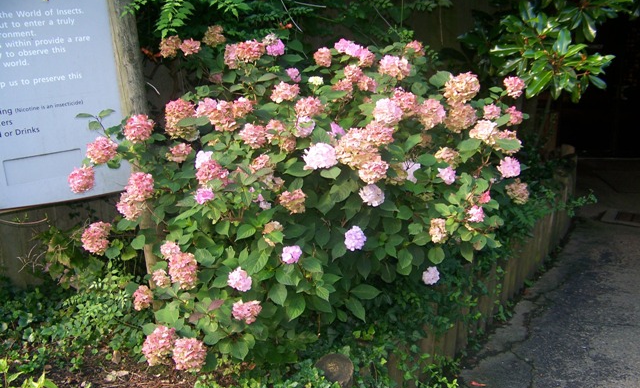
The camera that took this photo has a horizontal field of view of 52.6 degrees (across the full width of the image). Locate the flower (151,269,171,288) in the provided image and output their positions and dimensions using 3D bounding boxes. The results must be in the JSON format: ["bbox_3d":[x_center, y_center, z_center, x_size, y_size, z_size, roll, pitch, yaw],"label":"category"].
[{"bbox_3d":[-0.612,0.327,2.500,0.068,0.071,0.062,-5,19,-14],"label":"flower"}]

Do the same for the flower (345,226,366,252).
[{"bbox_3d":[0.134,0.169,2.450,0.083,0.082,0.080,-1,15,3],"label":"flower"}]

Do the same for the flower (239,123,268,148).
[{"bbox_3d":[-0.278,-0.244,2.700,0.121,0.100,0.099,-2,19,-6],"label":"flower"}]

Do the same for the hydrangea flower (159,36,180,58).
[{"bbox_3d":[-0.744,-0.724,3.200,0.109,0.109,0.109,-6,21,-12],"label":"hydrangea flower"}]

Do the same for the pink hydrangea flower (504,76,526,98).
[{"bbox_3d":[0.906,-0.494,3.000,0.099,0.094,0.087,5,19,16],"label":"pink hydrangea flower"}]

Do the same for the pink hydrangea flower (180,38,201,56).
[{"bbox_3d":[-0.524,-0.593,2.620,0.080,0.068,0.080,-6,21,-10],"label":"pink hydrangea flower"}]

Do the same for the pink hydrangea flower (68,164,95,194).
[{"bbox_3d":[-0.903,-0.059,2.450,0.096,0.103,0.093,0,20,0],"label":"pink hydrangea flower"}]

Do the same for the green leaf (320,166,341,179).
[{"bbox_3d":[0.044,-0.086,2.600,0.084,0.050,0.060,-1,20,1],"label":"green leaf"}]

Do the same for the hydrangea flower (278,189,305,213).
[{"bbox_3d":[-0.099,0.023,2.330,0.098,0.080,0.089,-3,18,-2],"label":"hydrangea flower"}]

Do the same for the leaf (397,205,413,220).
[{"bbox_3d":[0.346,0.076,2.650,0.066,0.062,0.035,3,19,8],"label":"leaf"}]

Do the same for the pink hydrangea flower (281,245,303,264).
[{"bbox_3d":[-0.092,0.196,2.100,0.068,0.060,0.062,-3,20,-3],"label":"pink hydrangea flower"}]

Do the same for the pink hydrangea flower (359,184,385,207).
[{"bbox_3d":[0.207,0.006,2.600,0.104,0.088,0.096,0,20,5],"label":"pink hydrangea flower"}]

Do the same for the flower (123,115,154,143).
[{"bbox_3d":[-0.696,-0.251,2.480,0.119,0.100,0.109,-7,19,-15],"label":"flower"}]

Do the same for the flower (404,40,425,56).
[{"bbox_3d":[0.470,-0.717,3.200,0.104,0.084,0.093,1,20,8],"label":"flower"}]

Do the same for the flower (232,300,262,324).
[{"bbox_3d":[-0.241,0.394,2.150,0.097,0.074,0.085,-5,18,-7],"label":"flower"}]

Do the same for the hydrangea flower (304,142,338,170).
[{"bbox_3d":[0.002,-0.151,2.600,0.140,0.103,0.109,0,19,0],"label":"hydrangea flower"}]

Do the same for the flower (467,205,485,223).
[{"bbox_3d":[0.673,0.084,2.800,0.078,0.078,0.078,3,21,14],"label":"flower"}]

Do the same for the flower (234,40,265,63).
[{"bbox_3d":[-0.264,-0.542,2.460,0.120,0.085,0.110,-4,20,-5],"label":"flower"}]

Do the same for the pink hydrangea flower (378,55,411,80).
[{"bbox_3d":[0.348,-0.586,3.000,0.153,0.121,0.136,1,20,6],"label":"pink hydrangea flower"}]

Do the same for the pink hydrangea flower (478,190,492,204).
[{"bbox_3d":[0.685,0.015,2.680,0.056,0.054,0.055,2,18,14],"label":"pink hydrangea flower"}]

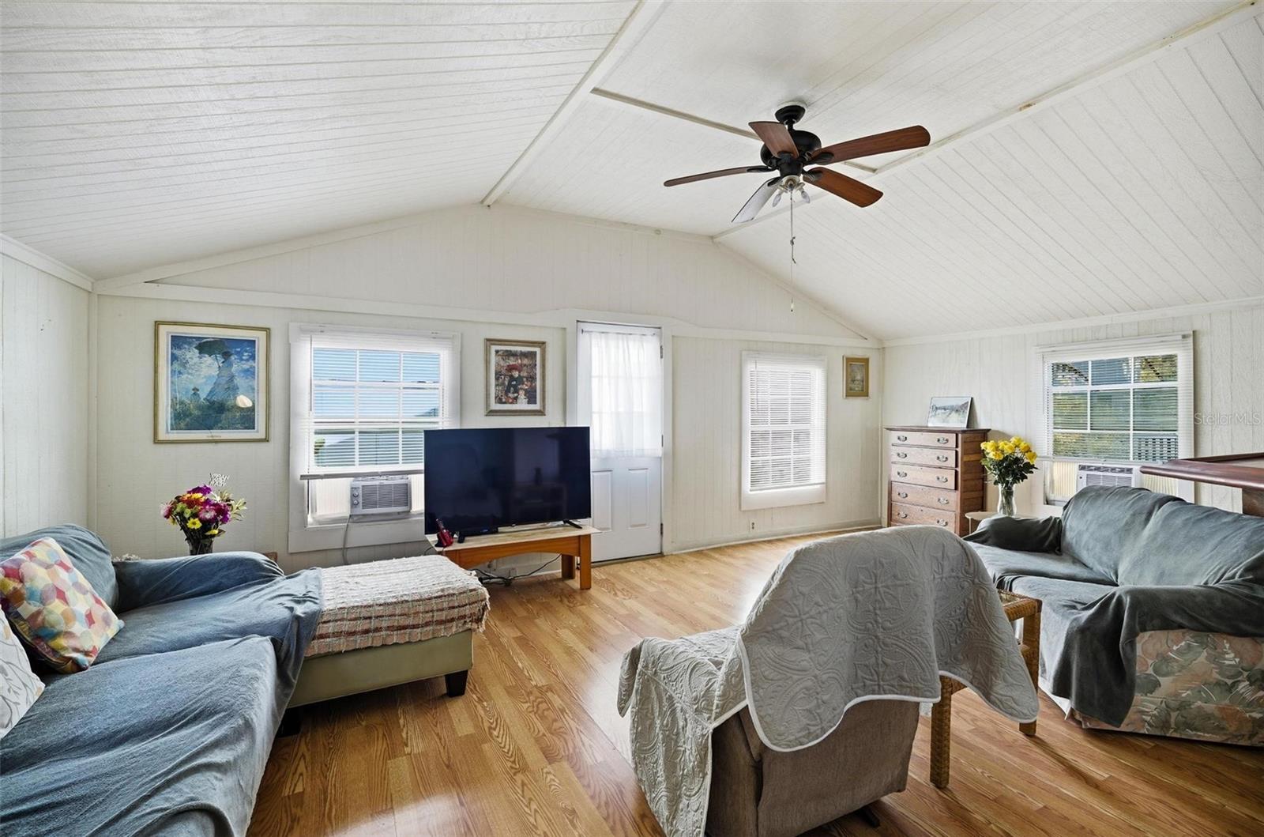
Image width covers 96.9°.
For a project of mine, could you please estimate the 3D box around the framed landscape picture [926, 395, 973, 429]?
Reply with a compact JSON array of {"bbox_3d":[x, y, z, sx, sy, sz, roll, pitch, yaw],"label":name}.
[{"bbox_3d":[3.160,-0.059,5.568,0.025,0.305,0.400,13,-5,-26],"label":"framed landscape picture"}]

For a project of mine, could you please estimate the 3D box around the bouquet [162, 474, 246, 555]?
[{"bbox_3d":[-2.329,0.554,3.050,0.430,0.510,0.390,0,1,-27],"label":"bouquet"}]

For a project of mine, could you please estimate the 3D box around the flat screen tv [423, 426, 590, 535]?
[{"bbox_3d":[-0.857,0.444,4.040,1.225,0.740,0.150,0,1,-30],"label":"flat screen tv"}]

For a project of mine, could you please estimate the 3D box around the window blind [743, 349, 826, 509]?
[{"bbox_3d":[1.599,0.122,5.740,1.090,1.520,0.070,0,1,-27],"label":"window blind"}]

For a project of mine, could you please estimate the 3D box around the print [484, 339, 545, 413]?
[{"bbox_3d":[-0.922,-0.320,4.470,0.503,0.603,0.030,0,1,-27],"label":"print"}]

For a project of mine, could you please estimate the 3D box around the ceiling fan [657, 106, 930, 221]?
[{"bbox_3d":[0.818,-1.380,2.938,1.290,0.540,1.290,0,1,-27],"label":"ceiling fan"}]

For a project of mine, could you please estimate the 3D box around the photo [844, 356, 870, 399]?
[{"bbox_3d":[2.503,-0.450,6.200,0.385,0.455,0.030,0,1,-27],"label":"photo"}]

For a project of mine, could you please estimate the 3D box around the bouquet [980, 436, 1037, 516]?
[{"bbox_3d":[2.822,0.441,4.200,0.380,0.600,0.410,0,1,-27],"label":"bouquet"}]

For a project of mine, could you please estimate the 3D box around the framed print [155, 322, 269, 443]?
[{"bbox_3d":[-2.673,-0.218,3.585,0.600,0.750,0.030,0,1,-27],"label":"framed print"}]

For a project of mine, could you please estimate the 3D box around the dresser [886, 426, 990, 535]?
[{"bbox_3d":[2.999,0.673,5.570,0.430,1.135,0.830,0,1,-27],"label":"dresser"}]

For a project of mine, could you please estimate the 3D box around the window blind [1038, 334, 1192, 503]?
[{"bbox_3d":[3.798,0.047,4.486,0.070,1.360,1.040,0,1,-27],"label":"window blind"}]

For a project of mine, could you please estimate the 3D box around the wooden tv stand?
[{"bbox_3d":[-0.834,1.034,4.032,1.150,0.420,0.550,0,1,-29],"label":"wooden tv stand"}]

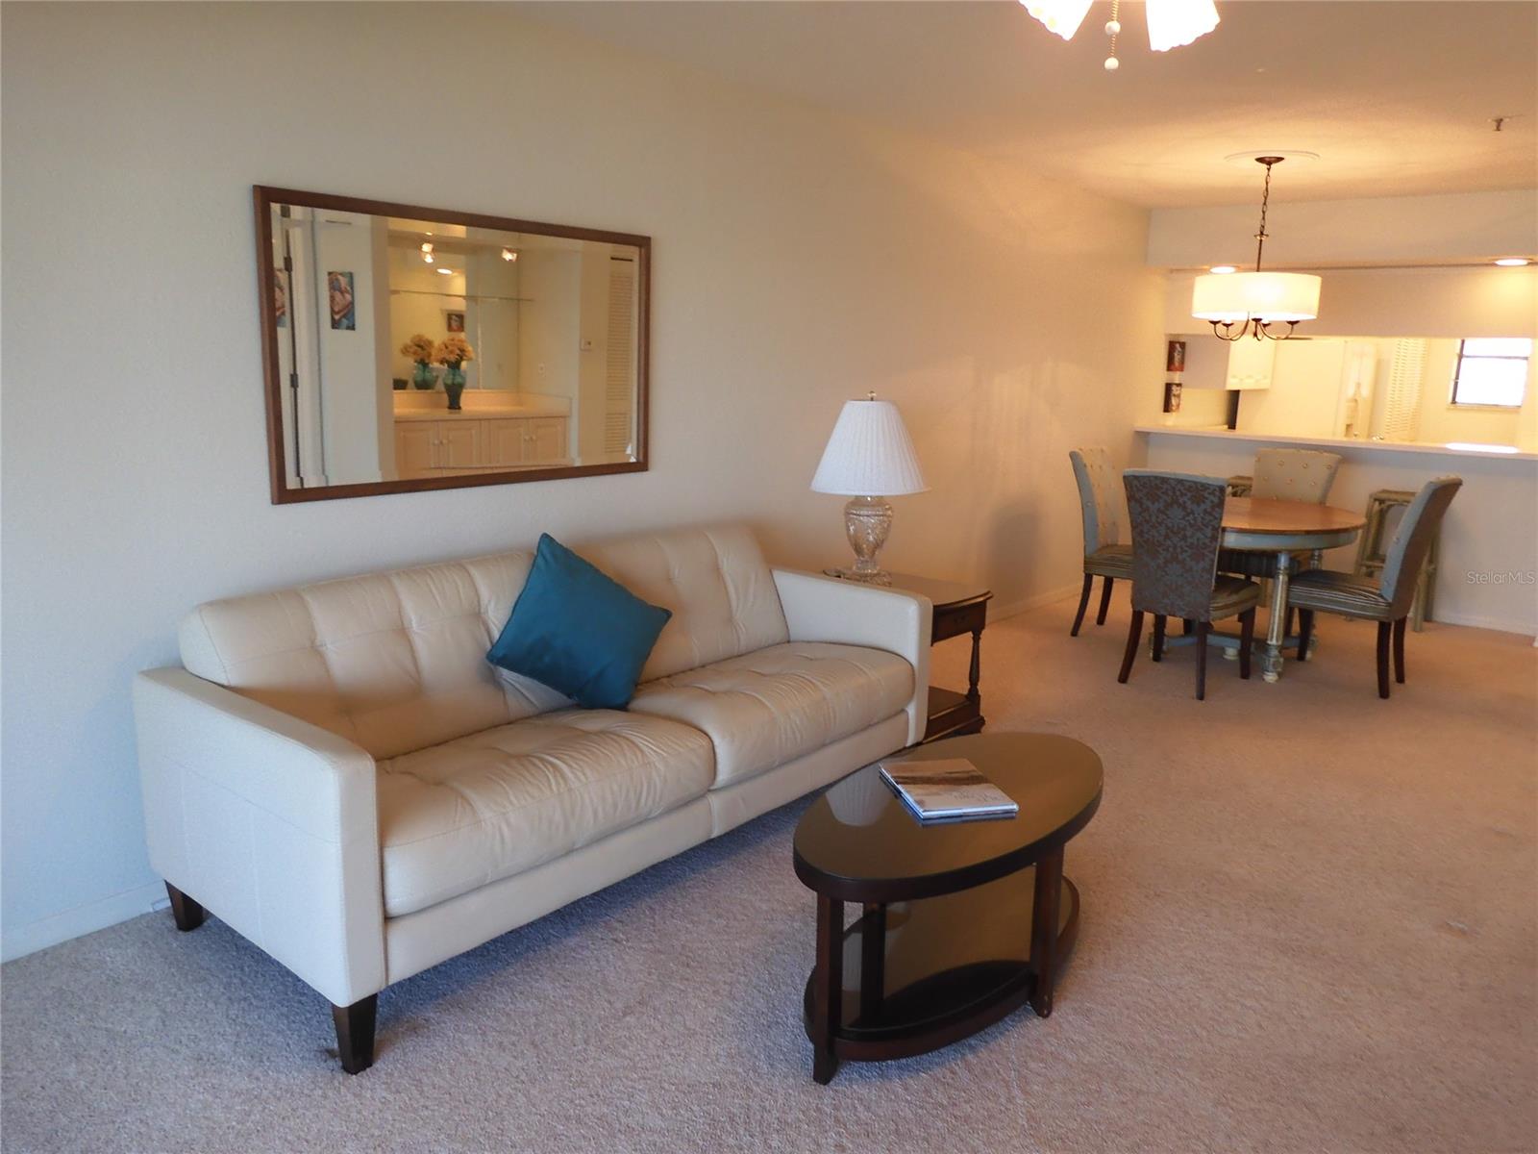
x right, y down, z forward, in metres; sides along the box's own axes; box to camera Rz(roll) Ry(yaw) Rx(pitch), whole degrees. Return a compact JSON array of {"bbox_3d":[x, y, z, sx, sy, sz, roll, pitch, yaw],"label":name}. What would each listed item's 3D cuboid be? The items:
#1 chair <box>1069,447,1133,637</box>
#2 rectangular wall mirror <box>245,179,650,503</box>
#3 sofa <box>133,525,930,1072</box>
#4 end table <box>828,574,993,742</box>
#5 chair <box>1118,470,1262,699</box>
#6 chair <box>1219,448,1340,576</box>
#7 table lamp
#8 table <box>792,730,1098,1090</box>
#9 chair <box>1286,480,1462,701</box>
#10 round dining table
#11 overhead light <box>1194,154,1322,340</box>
[{"bbox_3d":[1.985,-0.154,5.822,0.663,0.998,0.454,12,15,39],"label":"chair"},{"bbox_3d":[-0.877,-0.693,3.313,0.035,0.820,1.378,12,15,39],"label":"rectangular wall mirror"},{"bbox_3d":[-0.509,0.401,3.175,0.949,0.864,2.146,12,15,39],"label":"sofa"},{"bbox_3d":[0.439,0.334,4.282,0.730,0.592,0.566,12,15,39],"label":"end table"},{"bbox_3d":[1.979,0.014,5.018,0.462,0.998,0.678,12,15,39],"label":"chair"},{"bbox_3d":[2.852,-0.182,6.067,0.462,0.998,0.663,12,15,39],"label":"chair"},{"bbox_3d":[0.409,-0.365,4.359,0.477,0.755,0.477,1,12,0],"label":"table lamp"},{"bbox_3d":[0.451,0.749,2.607,0.513,0.469,1.091,12,15,39],"label":"table"},{"bbox_3d":[2.844,0.018,5.110,0.656,0.998,0.469,12,15,39],"label":"chair"},{"bbox_3d":[2.417,0.052,5.466,1.058,0.763,1.058,1,12,0],"label":"round dining table"},{"bbox_3d":[2.418,-1.595,5.209,0.620,0.843,0.620,12,15,39],"label":"overhead light"}]

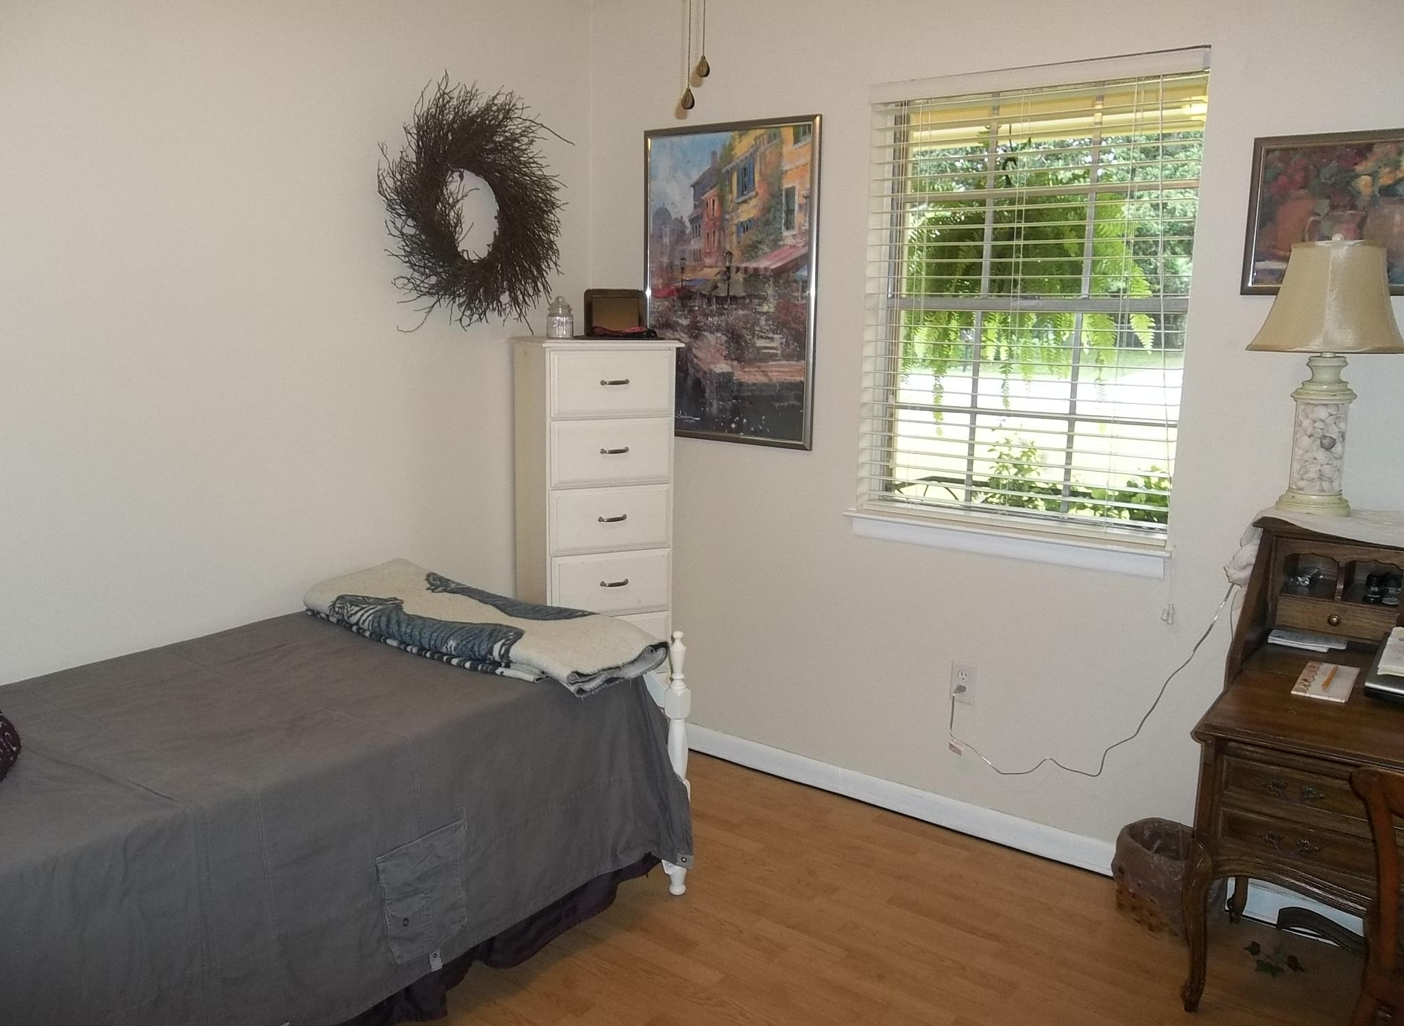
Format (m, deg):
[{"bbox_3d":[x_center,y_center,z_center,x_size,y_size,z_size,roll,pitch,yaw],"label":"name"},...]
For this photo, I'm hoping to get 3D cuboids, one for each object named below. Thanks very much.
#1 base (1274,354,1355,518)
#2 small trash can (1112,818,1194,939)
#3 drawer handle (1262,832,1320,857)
[{"bbox_3d":[1.268,-0.161,2.238,0.138,0.326,0.138,8,13,35],"label":"base"},{"bbox_3d":[1.124,0.876,2.625,0.230,0.210,0.230,8,13,35],"label":"small trash can"},{"bbox_3d":[1.159,0.658,2.156,0.102,0.042,0.025,7,13,31],"label":"drawer handle"}]

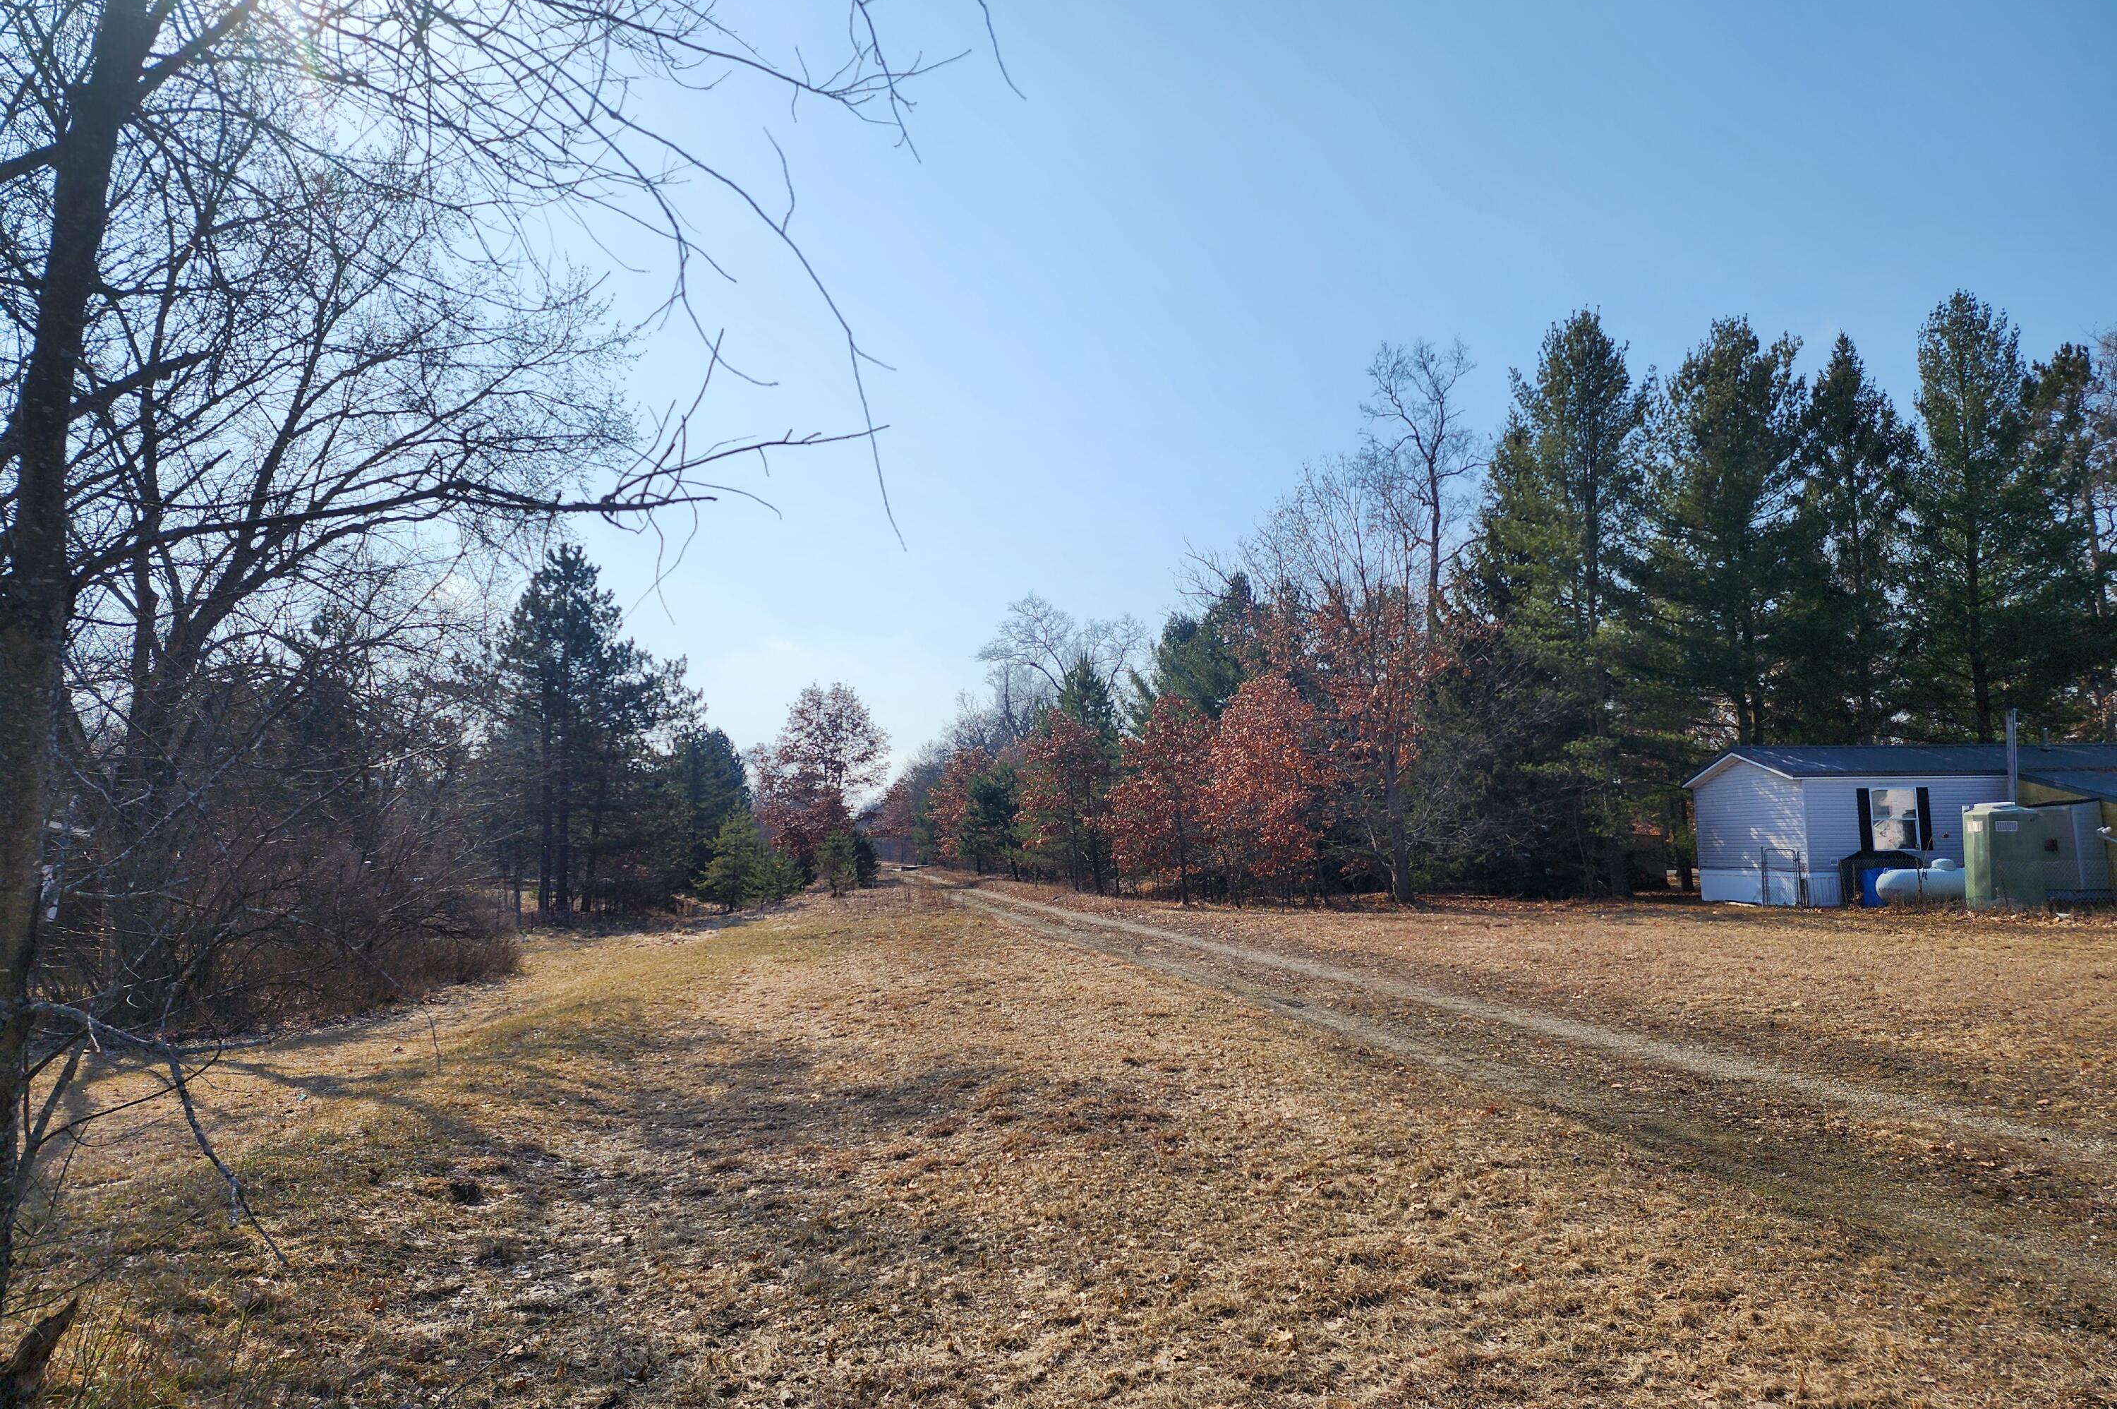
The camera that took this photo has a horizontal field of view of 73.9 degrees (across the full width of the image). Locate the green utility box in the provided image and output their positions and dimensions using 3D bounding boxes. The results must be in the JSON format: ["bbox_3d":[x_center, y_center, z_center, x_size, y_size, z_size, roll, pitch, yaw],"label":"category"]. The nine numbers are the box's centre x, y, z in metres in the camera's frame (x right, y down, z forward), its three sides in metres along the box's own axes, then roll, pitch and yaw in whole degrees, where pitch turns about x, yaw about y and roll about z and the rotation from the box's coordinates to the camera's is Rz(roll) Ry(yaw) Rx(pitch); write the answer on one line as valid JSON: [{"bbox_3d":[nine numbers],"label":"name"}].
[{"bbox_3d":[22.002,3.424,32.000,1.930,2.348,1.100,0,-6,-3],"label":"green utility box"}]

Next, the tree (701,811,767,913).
[{"bbox_3d":[-11.036,5.372,48.000,2.200,3.450,2.200,0,-6,-3],"label":"tree"}]

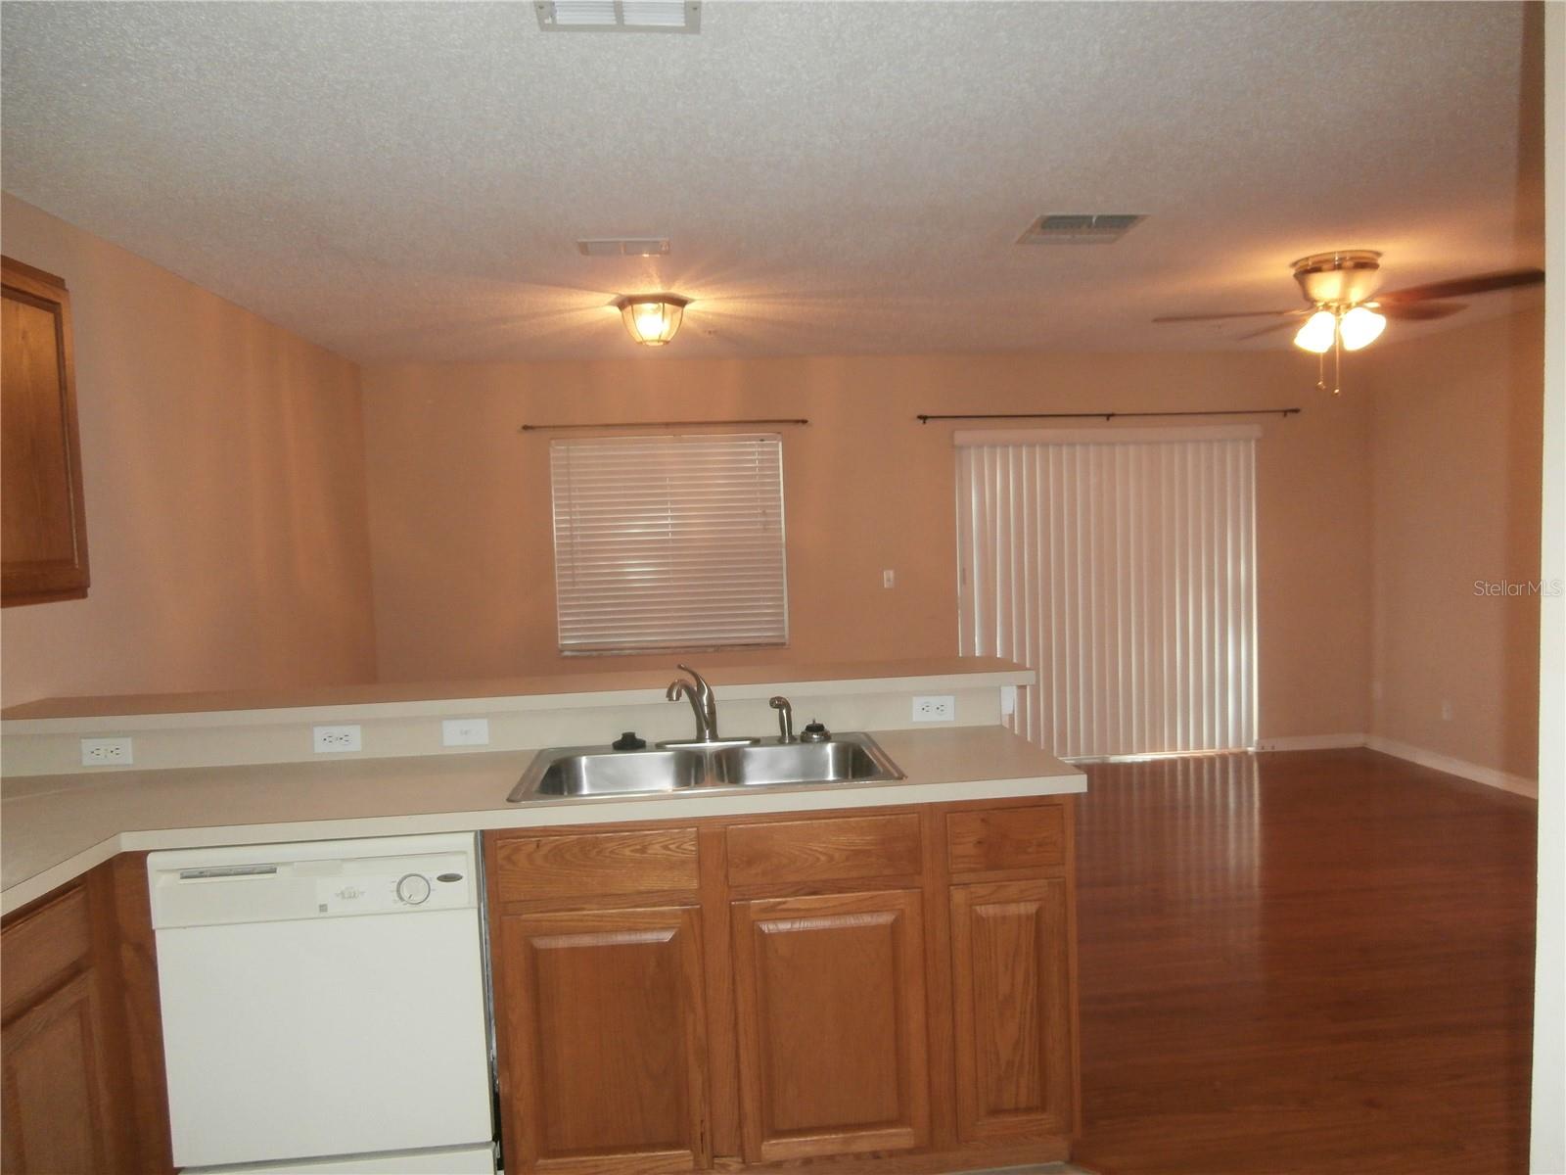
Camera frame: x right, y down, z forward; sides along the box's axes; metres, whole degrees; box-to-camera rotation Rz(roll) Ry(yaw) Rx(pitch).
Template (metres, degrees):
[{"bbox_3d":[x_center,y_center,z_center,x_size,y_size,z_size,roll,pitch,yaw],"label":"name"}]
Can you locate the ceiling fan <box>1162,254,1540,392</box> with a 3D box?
[{"bbox_3d":[2.159,-1.019,4.255,1.320,0.500,1.290,-2,3,-6],"label":"ceiling fan"}]

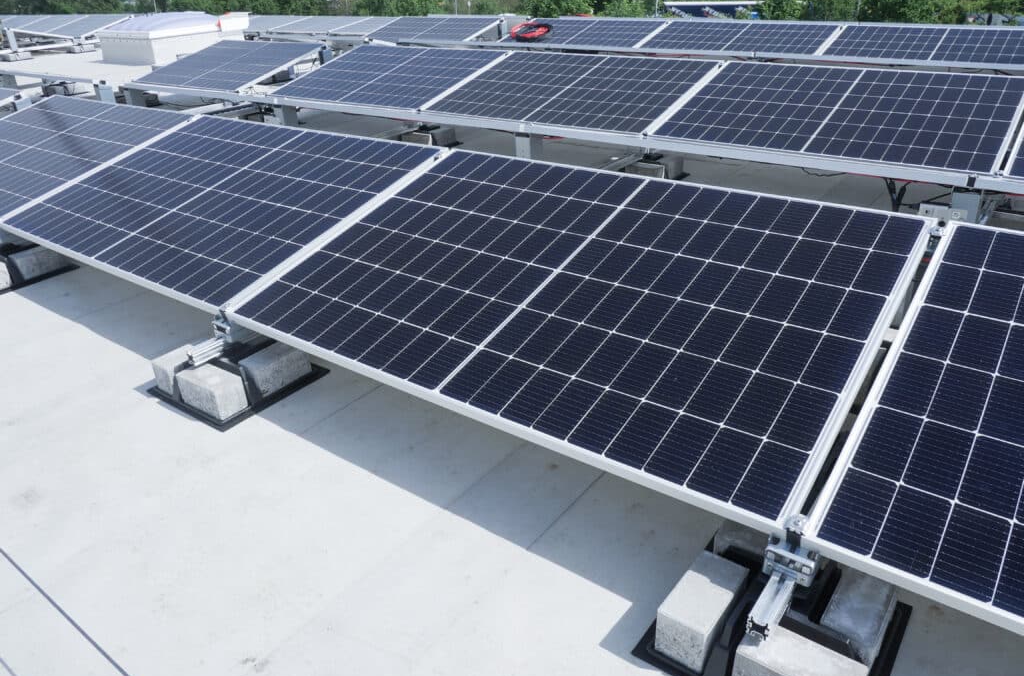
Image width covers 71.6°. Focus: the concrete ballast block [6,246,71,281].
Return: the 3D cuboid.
[{"bbox_3d":[-2.167,-0.344,3.249,0.098,0.098,0.197,17,30,33],"label":"concrete ballast block"}]

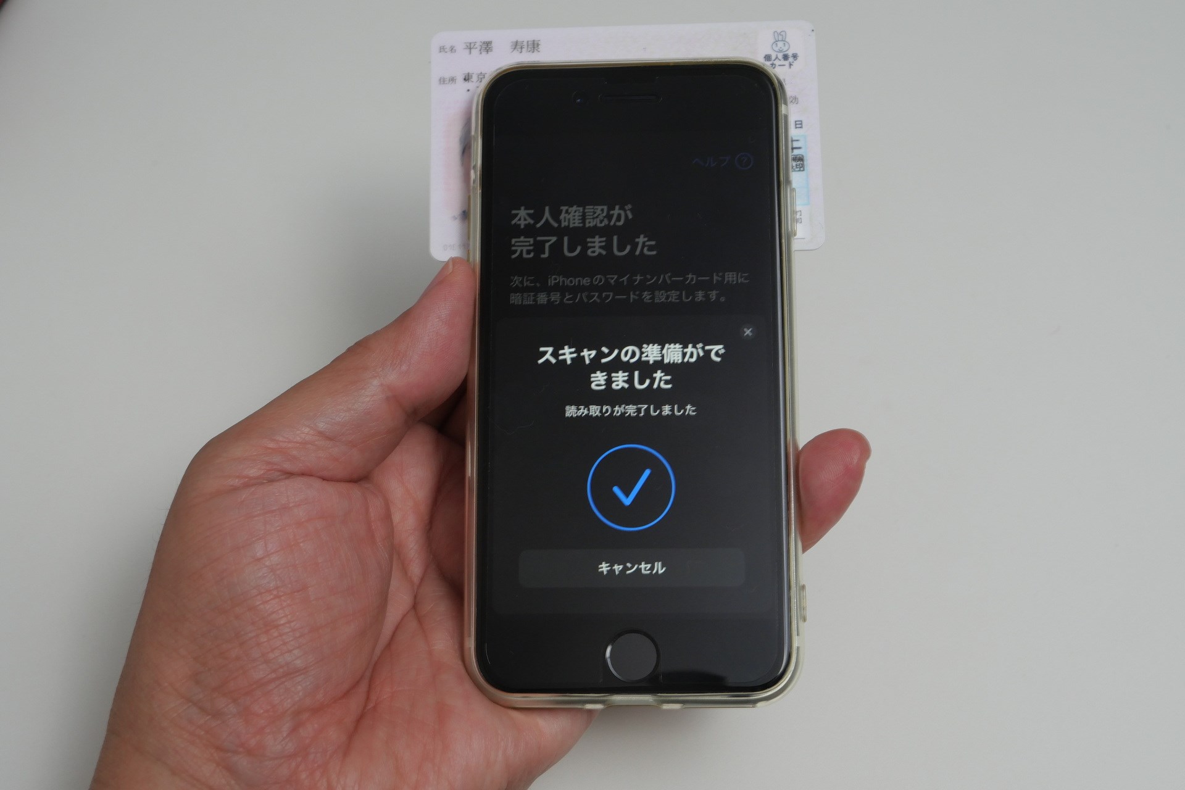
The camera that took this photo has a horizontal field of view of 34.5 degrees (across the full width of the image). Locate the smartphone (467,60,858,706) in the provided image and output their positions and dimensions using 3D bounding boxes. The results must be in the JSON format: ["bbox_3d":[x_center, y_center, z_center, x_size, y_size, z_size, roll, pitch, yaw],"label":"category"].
[{"bbox_3d":[0.008,-0.005,0.403,0.069,0.010,0.140,-1,76,3],"label":"smartphone"}]

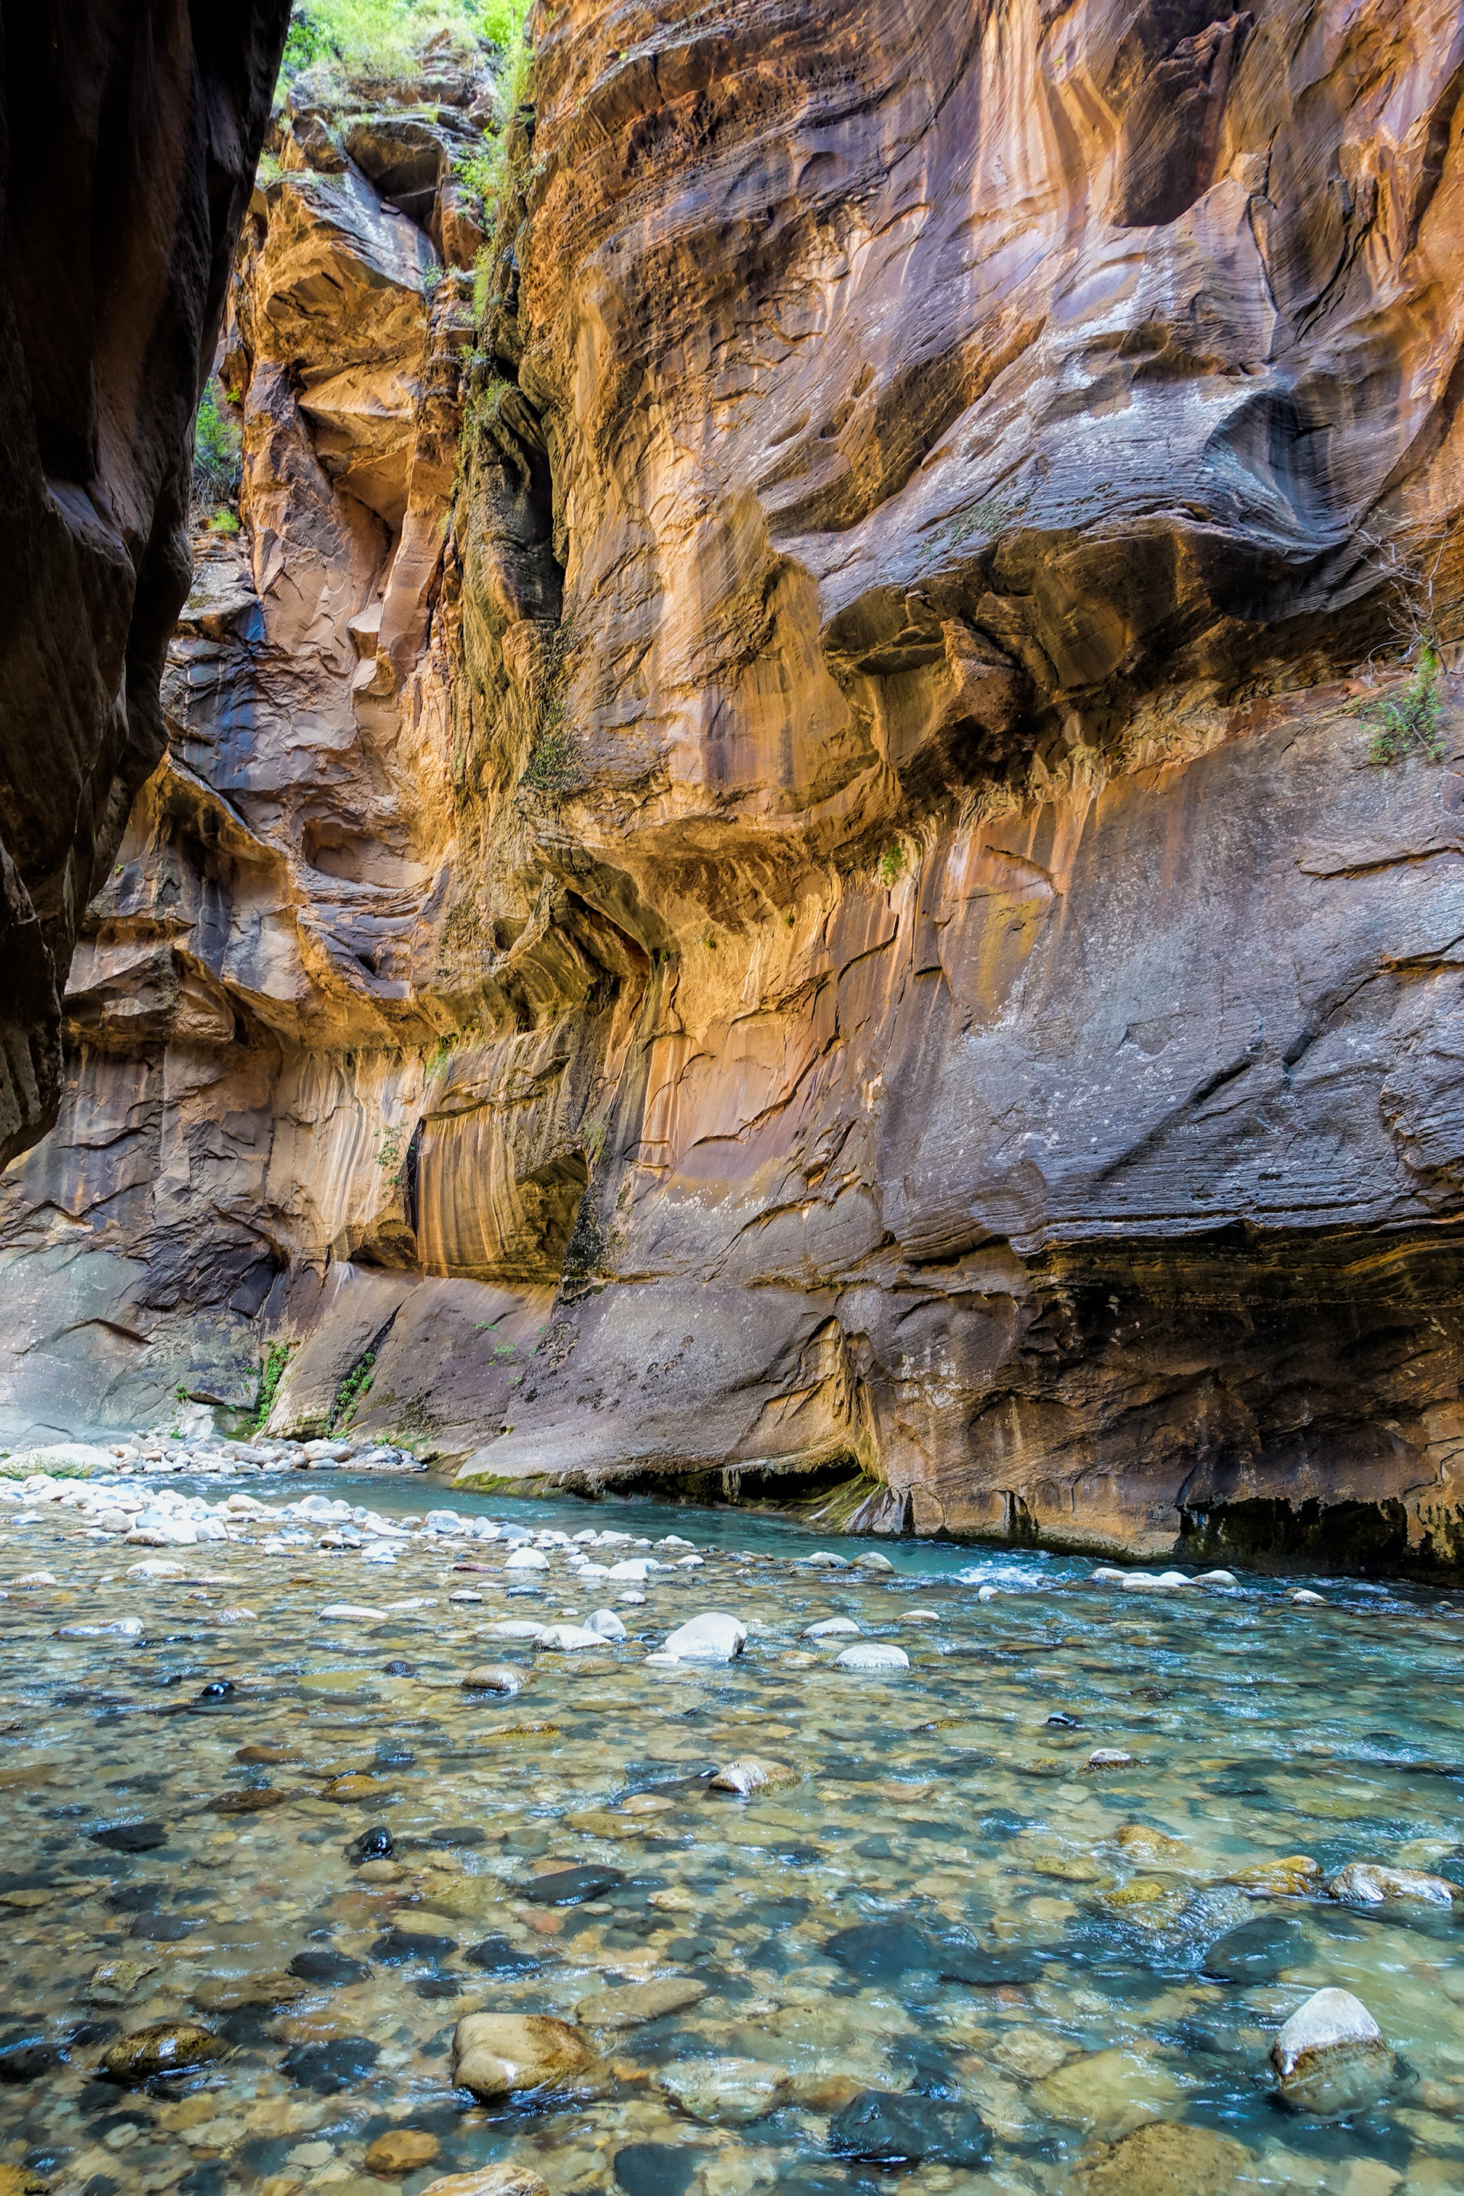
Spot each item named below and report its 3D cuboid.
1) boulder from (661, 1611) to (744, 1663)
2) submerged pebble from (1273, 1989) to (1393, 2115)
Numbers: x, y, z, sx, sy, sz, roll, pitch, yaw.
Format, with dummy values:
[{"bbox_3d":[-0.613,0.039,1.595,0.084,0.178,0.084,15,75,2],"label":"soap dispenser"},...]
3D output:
[{"bbox_3d":[-0.118,2.405,6.518,0.374,0.214,0.281,0,-9,-1],"label":"boulder"},{"bbox_3d":[1.171,1.862,2.863,0.226,0.200,0.203,-3,-10,20],"label":"submerged pebble"}]

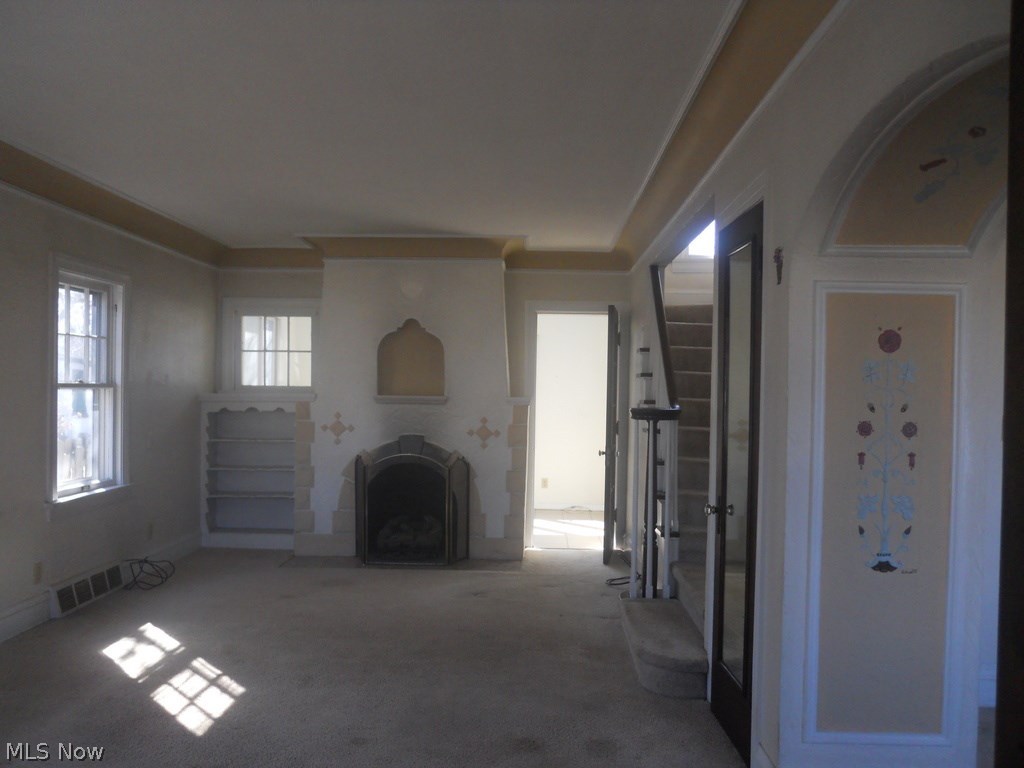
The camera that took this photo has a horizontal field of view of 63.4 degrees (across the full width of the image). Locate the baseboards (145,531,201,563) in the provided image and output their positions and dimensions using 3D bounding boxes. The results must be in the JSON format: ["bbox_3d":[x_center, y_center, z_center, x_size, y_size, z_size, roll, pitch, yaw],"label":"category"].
[{"bbox_3d":[-2.611,1.290,6.374,0.025,0.150,1.040,1,0,2],"label":"baseboards"}]

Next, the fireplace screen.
[{"bbox_3d":[-0.798,0.915,6.616,0.900,0.980,0.400,1,0,2],"label":"fireplace screen"}]

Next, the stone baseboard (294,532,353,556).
[{"bbox_3d":[-1.486,1.290,6.640,0.494,0.188,0.060,1,0,1],"label":"stone baseboard"}]

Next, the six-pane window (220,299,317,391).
[{"bbox_3d":[-2.090,-0.341,7.134,0.850,0.800,0.090,1,0,2],"label":"six-pane window"}]

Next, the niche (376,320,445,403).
[{"bbox_3d":[-0.805,-0.195,6.731,0.570,0.660,0.170,1,0,2],"label":"niche"}]

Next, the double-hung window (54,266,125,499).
[{"bbox_3d":[-2.671,-0.001,5.205,0.110,1.360,0.810,1,0,2],"label":"double-hung window"}]

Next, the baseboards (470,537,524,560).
[{"bbox_3d":[-0.129,1.325,6.662,0.445,0.180,0.035,1,0,2],"label":"baseboards"}]

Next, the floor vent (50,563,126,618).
[{"bbox_3d":[-2.642,1.265,5.184,0.060,0.188,0.790,1,0,2],"label":"floor vent"}]

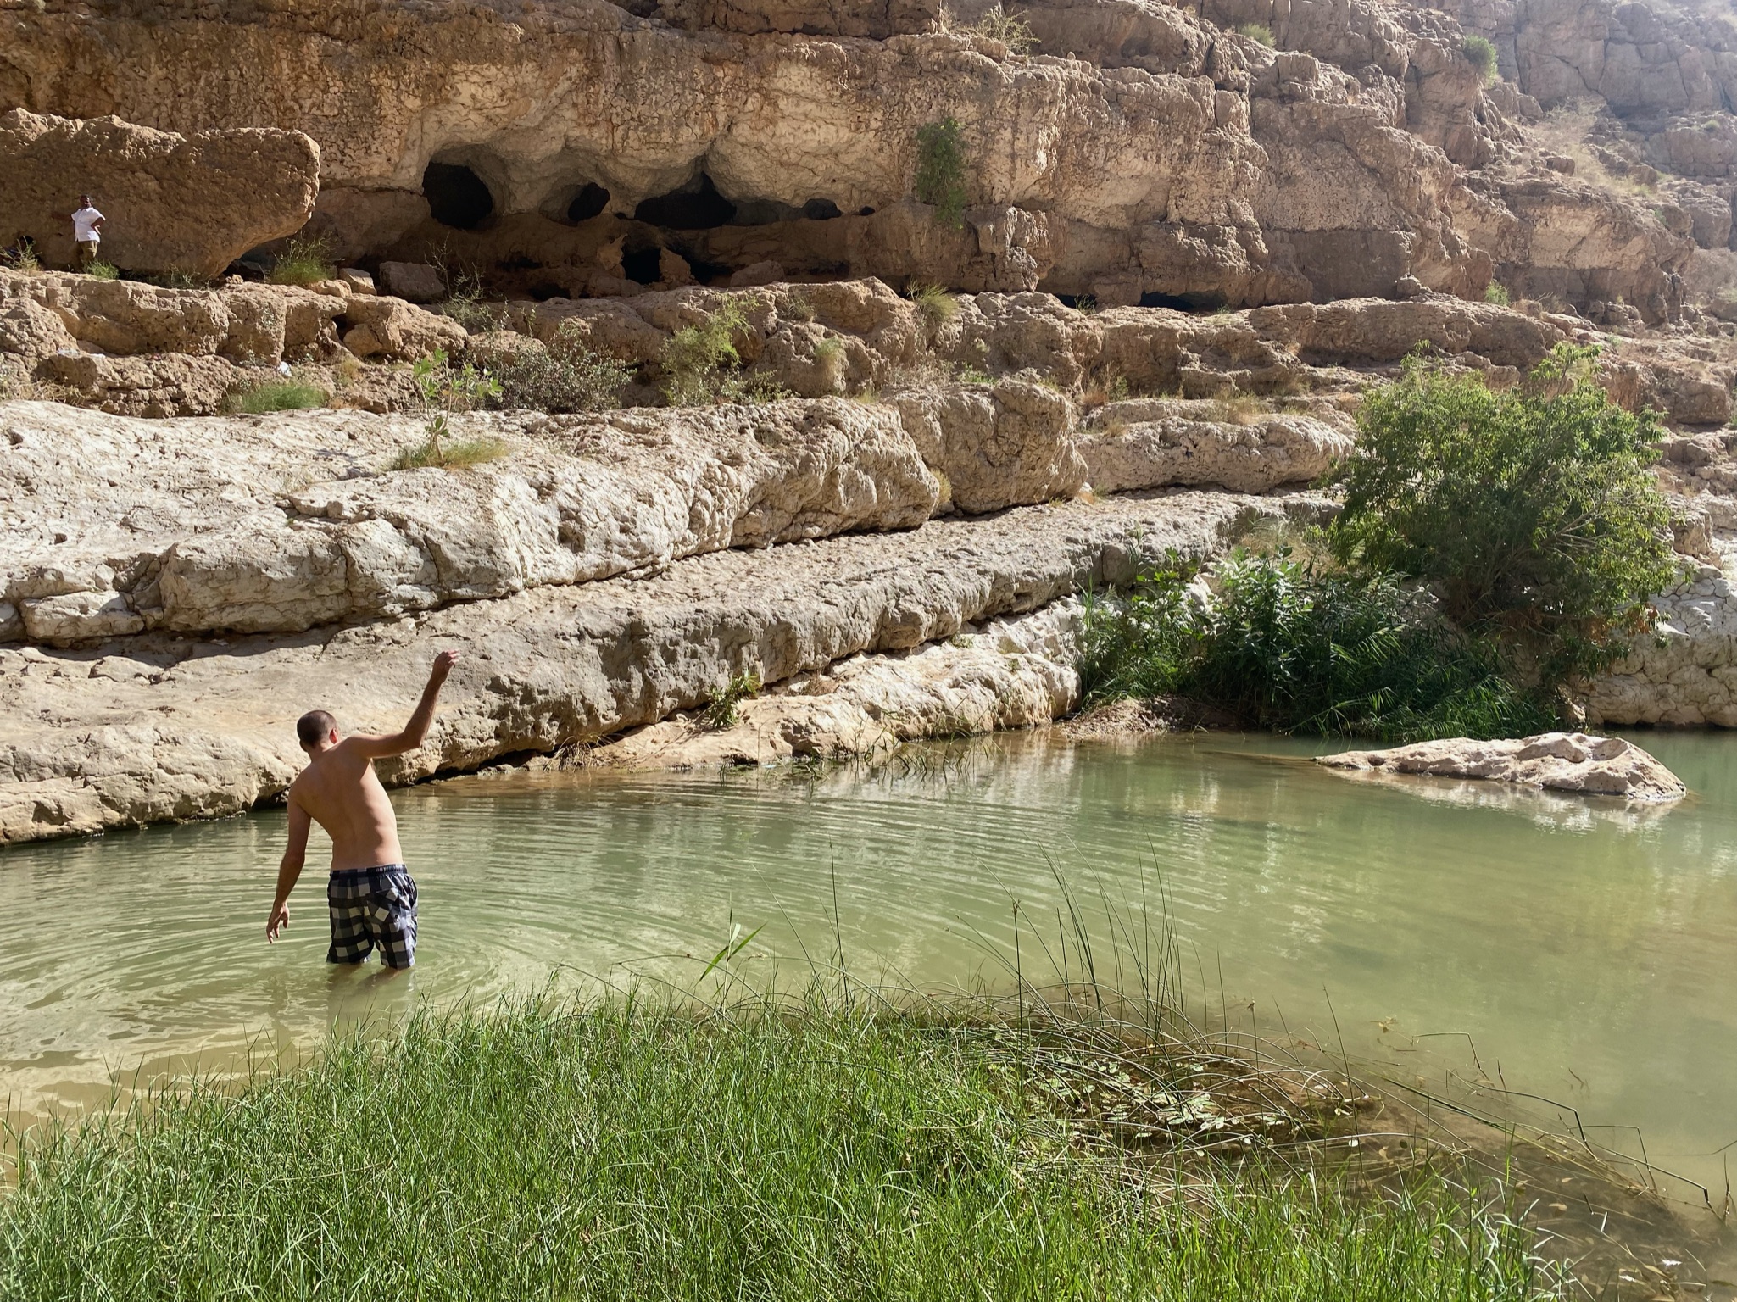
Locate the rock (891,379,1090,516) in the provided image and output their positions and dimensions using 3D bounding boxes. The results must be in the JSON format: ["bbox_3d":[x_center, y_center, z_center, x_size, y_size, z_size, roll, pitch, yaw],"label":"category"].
[{"bbox_3d":[1.764,-3.087,19.600,2.883,1.946,2.200,0,2,-12],"label":"rock"}]

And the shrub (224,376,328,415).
[{"bbox_3d":[-8.184,-3.527,18.000,1.428,0.519,0.900,0,2,0],"label":"shrub"}]

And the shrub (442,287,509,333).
[{"bbox_3d":[-6.789,-5.883,22.500,1.137,0.788,1.000,0,2,0],"label":"shrub"}]

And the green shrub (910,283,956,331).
[{"bbox_3d":[1.186,-6.337,24.000,0.893,0.867,0.850,0,2,0],"label":"green shrub"}]

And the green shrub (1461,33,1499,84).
[{"bbox_3d":[18.281,-17.718,39.000,1.130,1.492,1.100,0,2,0],"label":"green shrub"}]

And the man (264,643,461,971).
[{"bbox_3d":[-2.170,0.901,5.607,0.820,1.820,0.500,0,2,-12],"label":"man"}]

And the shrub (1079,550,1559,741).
[{"bbox_3d":[5.700,-0.069,16.500,5.869,2.342,2.600,0,2,0],"label":"shrub"}]

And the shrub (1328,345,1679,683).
[{"bbox_3d":[8.512,-1.838,17.500,4.483,4.323,4.000,0,2,0],"label":"shrub"}]

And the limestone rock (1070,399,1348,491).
[{"bbox_3d":[5.508,-3.265,20.800,4.204,1.435,2.000,0,2,0],"label":"limestone rock"}]

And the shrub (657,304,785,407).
[{"bbox_3d":[-2.161,-4.460,19.500,1.880,1.539,1.400,0,2,0],"label":"shrub"}]

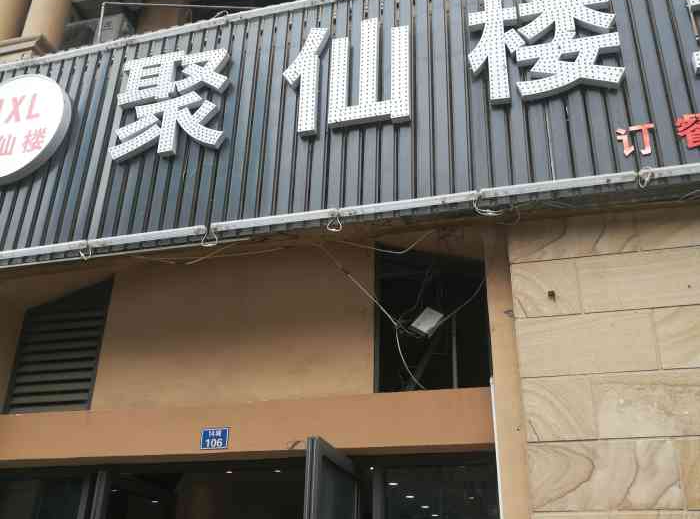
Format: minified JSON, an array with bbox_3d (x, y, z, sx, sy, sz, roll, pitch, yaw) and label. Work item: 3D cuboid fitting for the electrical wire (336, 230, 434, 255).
[{"bbox_3d":[0.177,-0.072,3.967,0.576,0.130,0.060,-6,-27,15],"label":"electrical wire"}]

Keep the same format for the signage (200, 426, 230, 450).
[{"bbox_3d":[-0.699,0.926,3.764,0.160,0.111,0.012,-6,-27,15],"label":"signage"}]

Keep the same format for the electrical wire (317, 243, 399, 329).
[{"bbox_3d":[0.038,0.132,3.923,0.475,0.562,0.060,-6,-27,15],"label":"electrical wire"}]

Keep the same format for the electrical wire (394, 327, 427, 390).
[{"bbox_3d":[0.309,0.500,3.698,0.148,0.337,0.060,-6,-27,15],"label":"electrical wire"}]

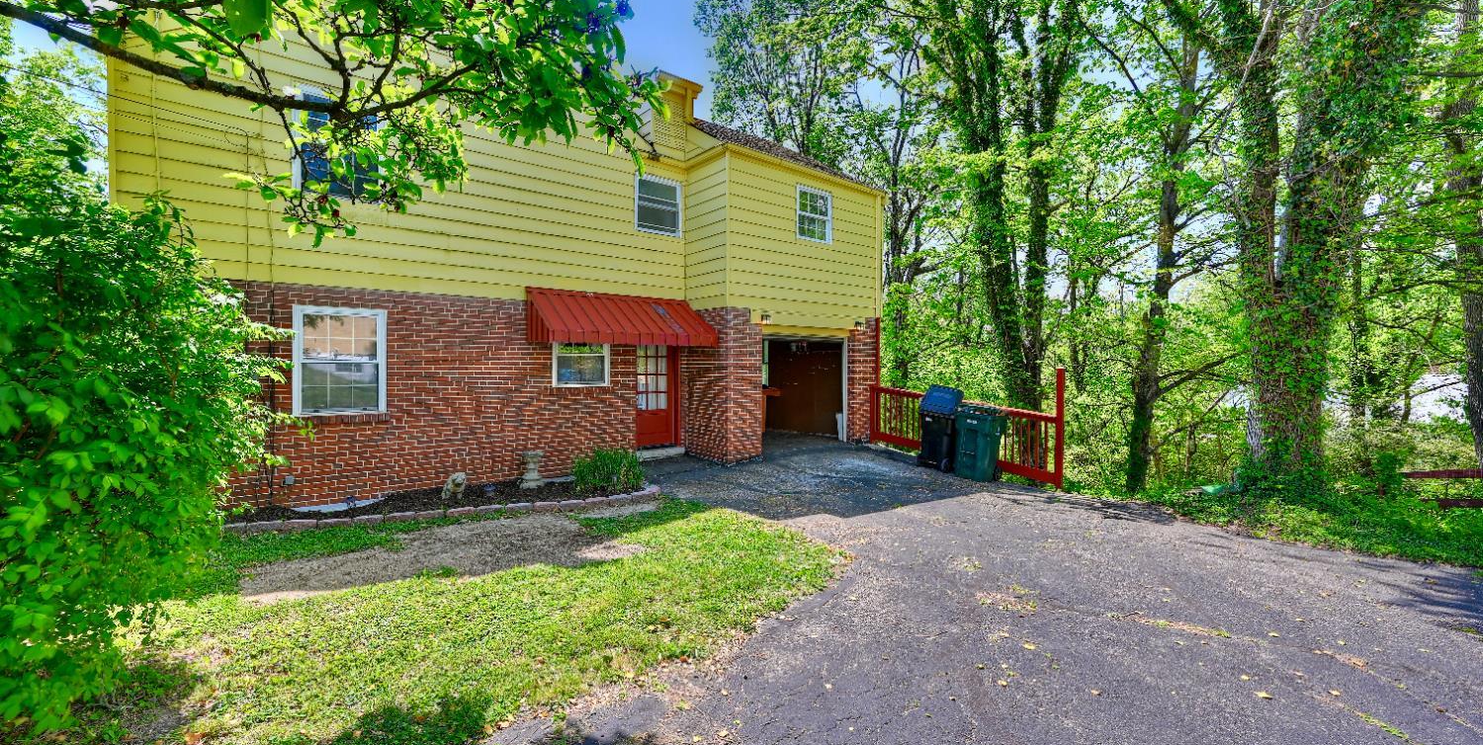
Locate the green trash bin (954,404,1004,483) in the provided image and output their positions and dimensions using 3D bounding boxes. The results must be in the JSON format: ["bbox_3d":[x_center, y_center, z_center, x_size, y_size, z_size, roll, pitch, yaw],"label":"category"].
[{"bbox_3d":[3.870,1.114,9.330,0.660,1.120,0.580,-1,1,-39],"label":"green trash bin"}]

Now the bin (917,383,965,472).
[{"bbox_3d":[3.450,0.963,9.980,0.610,1.360,0.700,1,1,43],"label":"bin"}]

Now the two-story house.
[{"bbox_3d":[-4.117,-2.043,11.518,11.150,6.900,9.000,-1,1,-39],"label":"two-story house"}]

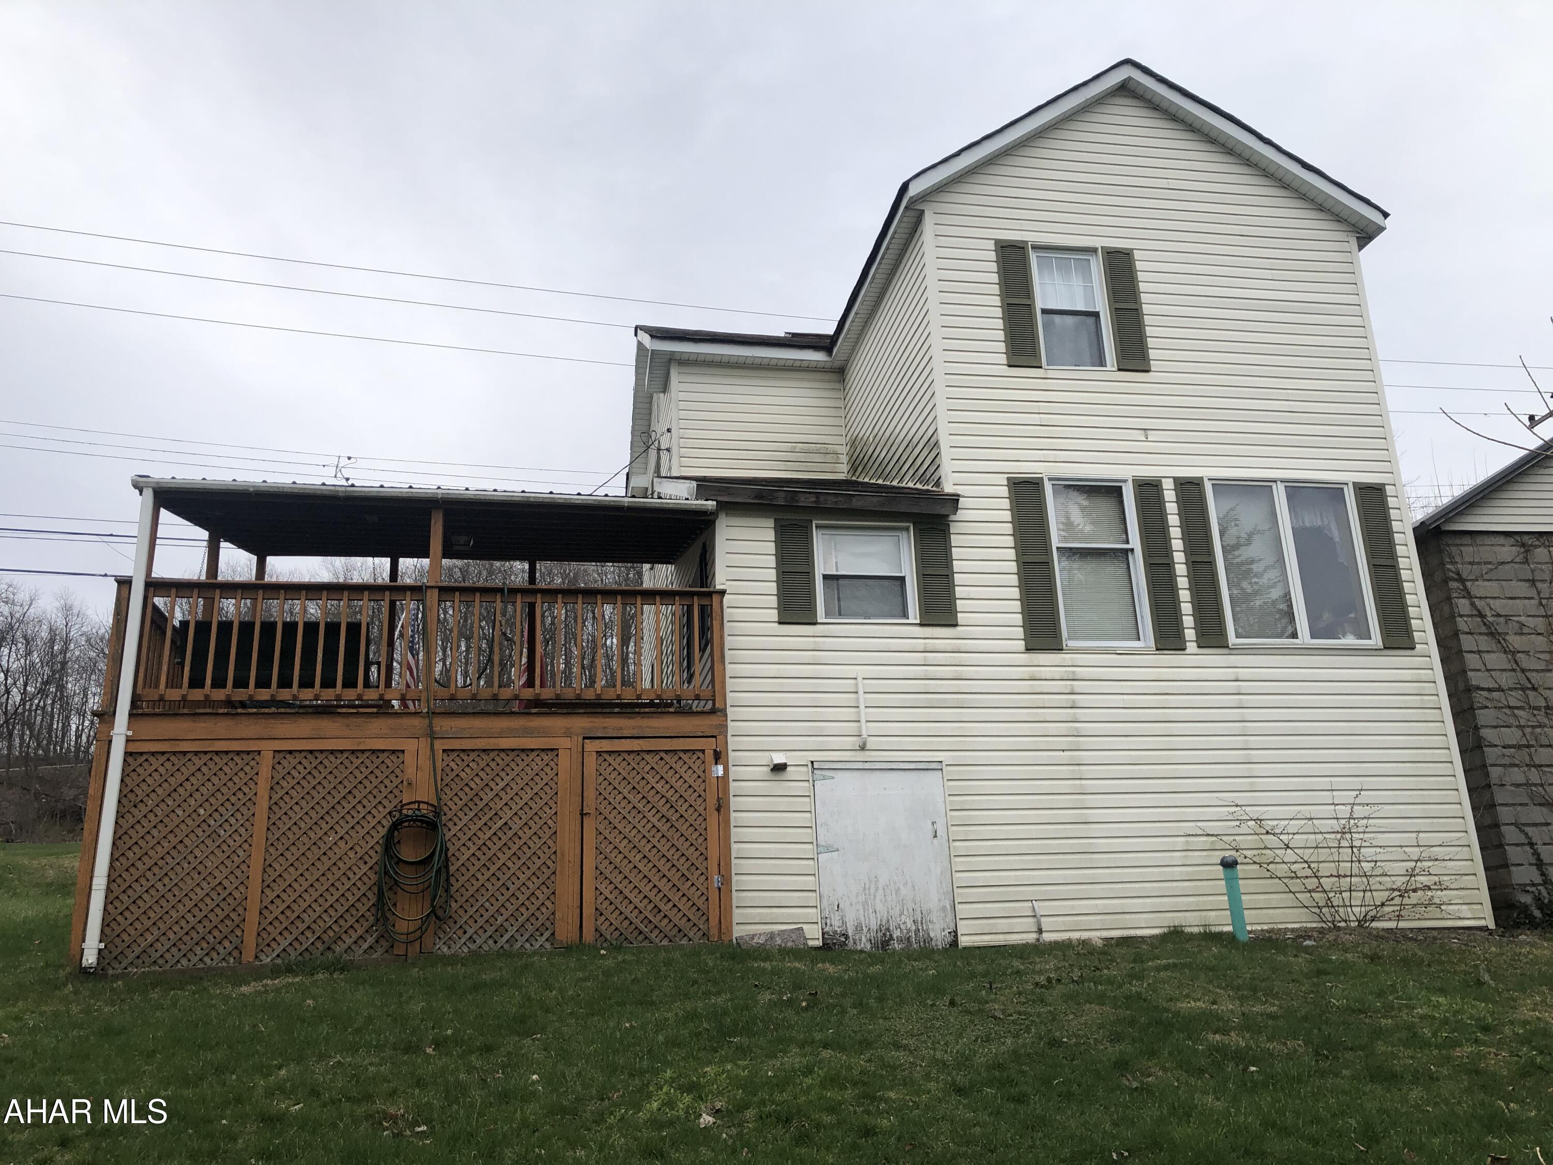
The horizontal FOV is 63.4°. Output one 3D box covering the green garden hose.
[{"bbox_3d":[-2.808,1.374,9.931,0.541,2.842,0.300,1,-18,-10],"label":"green garden hose"}]

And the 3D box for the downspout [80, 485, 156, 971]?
[{"bbox_3d":[-5.034,1.006,9.655,0.100,3.740,0.085,1,-18,-10],"label":"downspout"}]

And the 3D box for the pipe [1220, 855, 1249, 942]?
[{"bbox_3d":[3.791,2.602,10.360,0.135,0.693,0.135,1,-18,-10],"label":"pipe"}]

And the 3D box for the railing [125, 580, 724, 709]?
[{"bbox_3d":[-2.759,0.513,10.112,4.725,1.032,0.140,1,-18,-10],"label":"railing"}]

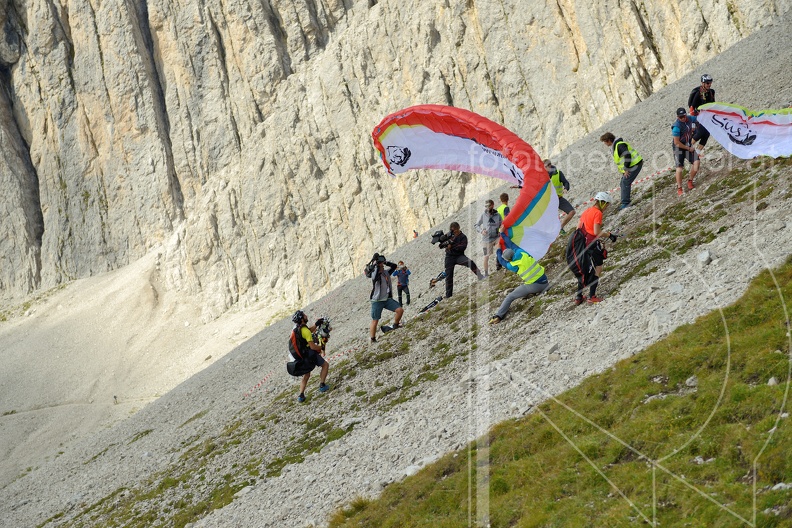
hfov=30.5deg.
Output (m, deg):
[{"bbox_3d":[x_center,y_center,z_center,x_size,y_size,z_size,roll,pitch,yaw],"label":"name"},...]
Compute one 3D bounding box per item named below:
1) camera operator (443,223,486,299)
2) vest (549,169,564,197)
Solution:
[{"bbox_3d":[1.564,-0.081,33.400,0.620,1.740,0.820,-3,5,-38],"label":"camera operator"},{"bbox_3d":[3.515,-1.796,32.200,0.500,0.620,0.320,-6,5,30],"label":"vest"}]

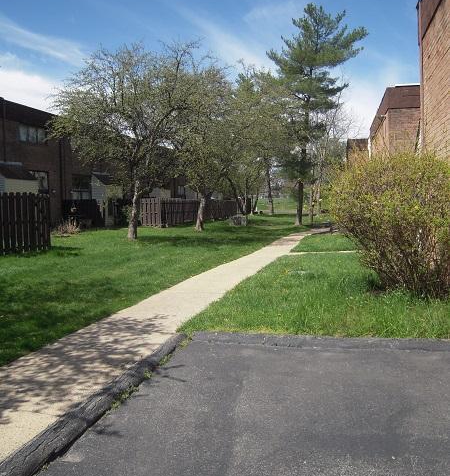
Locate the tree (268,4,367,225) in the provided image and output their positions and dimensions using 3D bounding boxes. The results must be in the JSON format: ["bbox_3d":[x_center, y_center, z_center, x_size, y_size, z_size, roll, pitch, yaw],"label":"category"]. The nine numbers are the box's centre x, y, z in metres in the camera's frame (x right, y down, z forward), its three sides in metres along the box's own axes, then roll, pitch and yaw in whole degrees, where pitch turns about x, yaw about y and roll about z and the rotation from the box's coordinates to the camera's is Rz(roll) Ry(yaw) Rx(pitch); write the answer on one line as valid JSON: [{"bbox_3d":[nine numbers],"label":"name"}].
[{"bbox_3d":[5.995,-8.024,31.798,6.300,14.350,6.200,-1,4,0],"label":"tree"}]

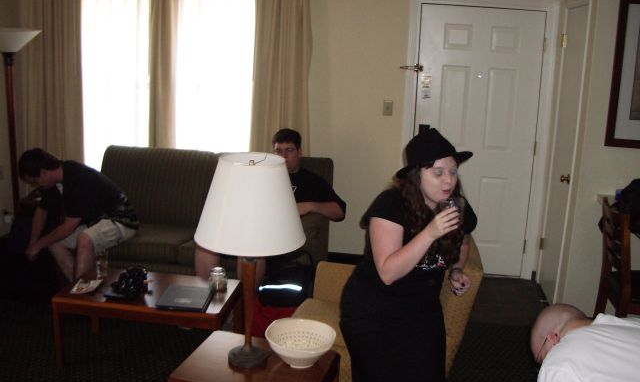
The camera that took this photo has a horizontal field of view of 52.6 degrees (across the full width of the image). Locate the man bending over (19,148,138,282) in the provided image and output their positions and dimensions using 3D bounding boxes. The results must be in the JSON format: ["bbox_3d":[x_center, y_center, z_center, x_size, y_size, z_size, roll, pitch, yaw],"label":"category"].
[{"bbox_3d":[-1.526,0.238,4.112,0.850,1.000,0.550,-3,13,-24],"label":"man bending over"}]

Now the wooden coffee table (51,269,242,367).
[{"bbox_3d":[-0.903,0.710,3.479,0.881,0.389,0.494,3,12,5],"label":"wooden coffee table"}]

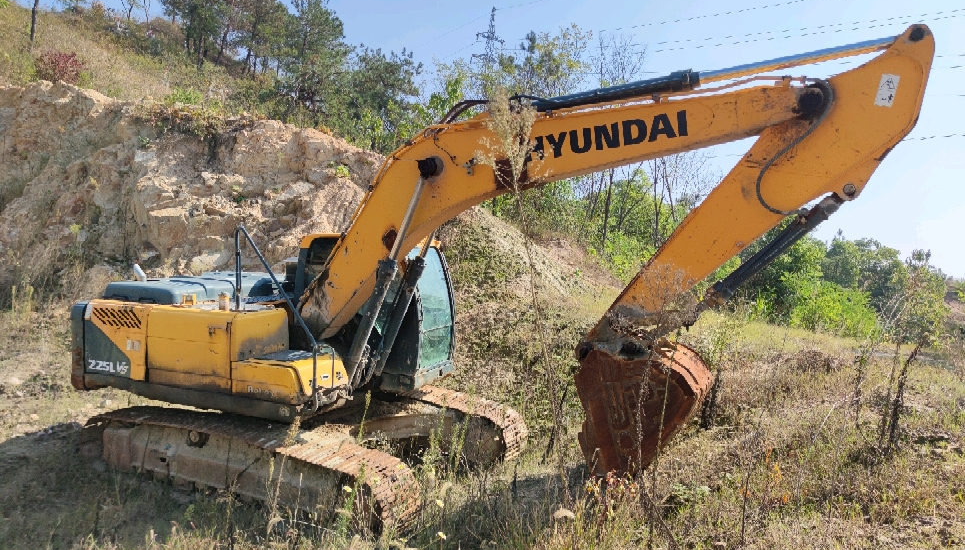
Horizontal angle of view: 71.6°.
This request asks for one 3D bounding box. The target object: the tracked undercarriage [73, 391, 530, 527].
[{"bbox_3d":[-2.103,1.992,8.202,4.440,0.930,2.990,3,4,29],"label":"tracked undercarriage"}]

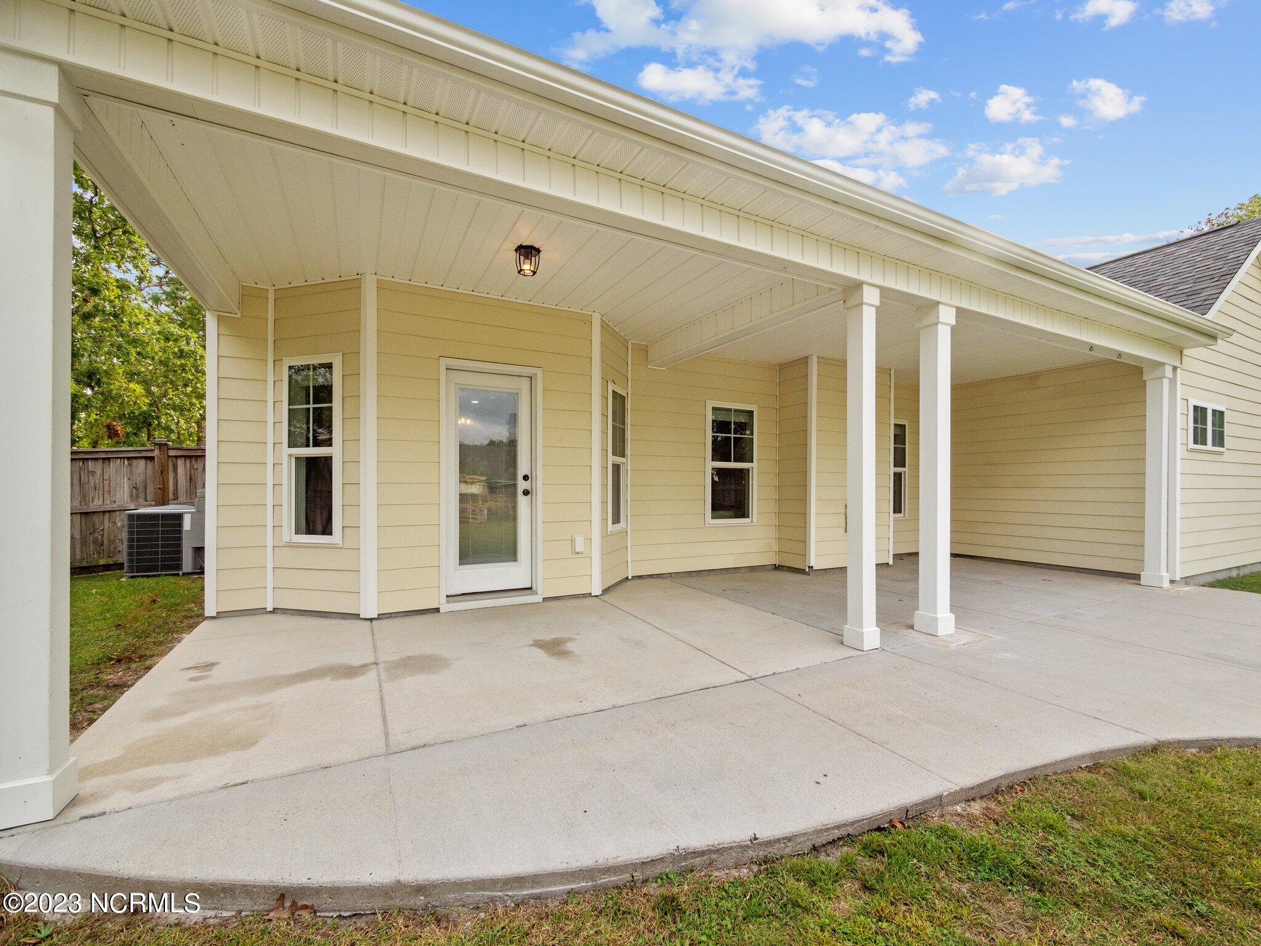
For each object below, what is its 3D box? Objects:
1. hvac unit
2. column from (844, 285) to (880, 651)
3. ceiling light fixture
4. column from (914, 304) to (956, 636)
[{"bbox_3d":[-6.360,0.912,7.152,0.820,0.860,0.820,1,-1,-27],"label":"hvac unit"},{"bbox_3d":[1.596,-0.032,3.530,0.170,2.464,0.170,1,-1,-27],"label":"column"},{"bbox_3d":[-0.737,-1.523,3.667,0.178,0.180,0.178,1,-1,-27],"label":"ceiling light fixture"},{"bbox_3d":[2.336,-0.018,3.914,0.180,2.464,0.180,1,-1,-27],"label":"column"}]

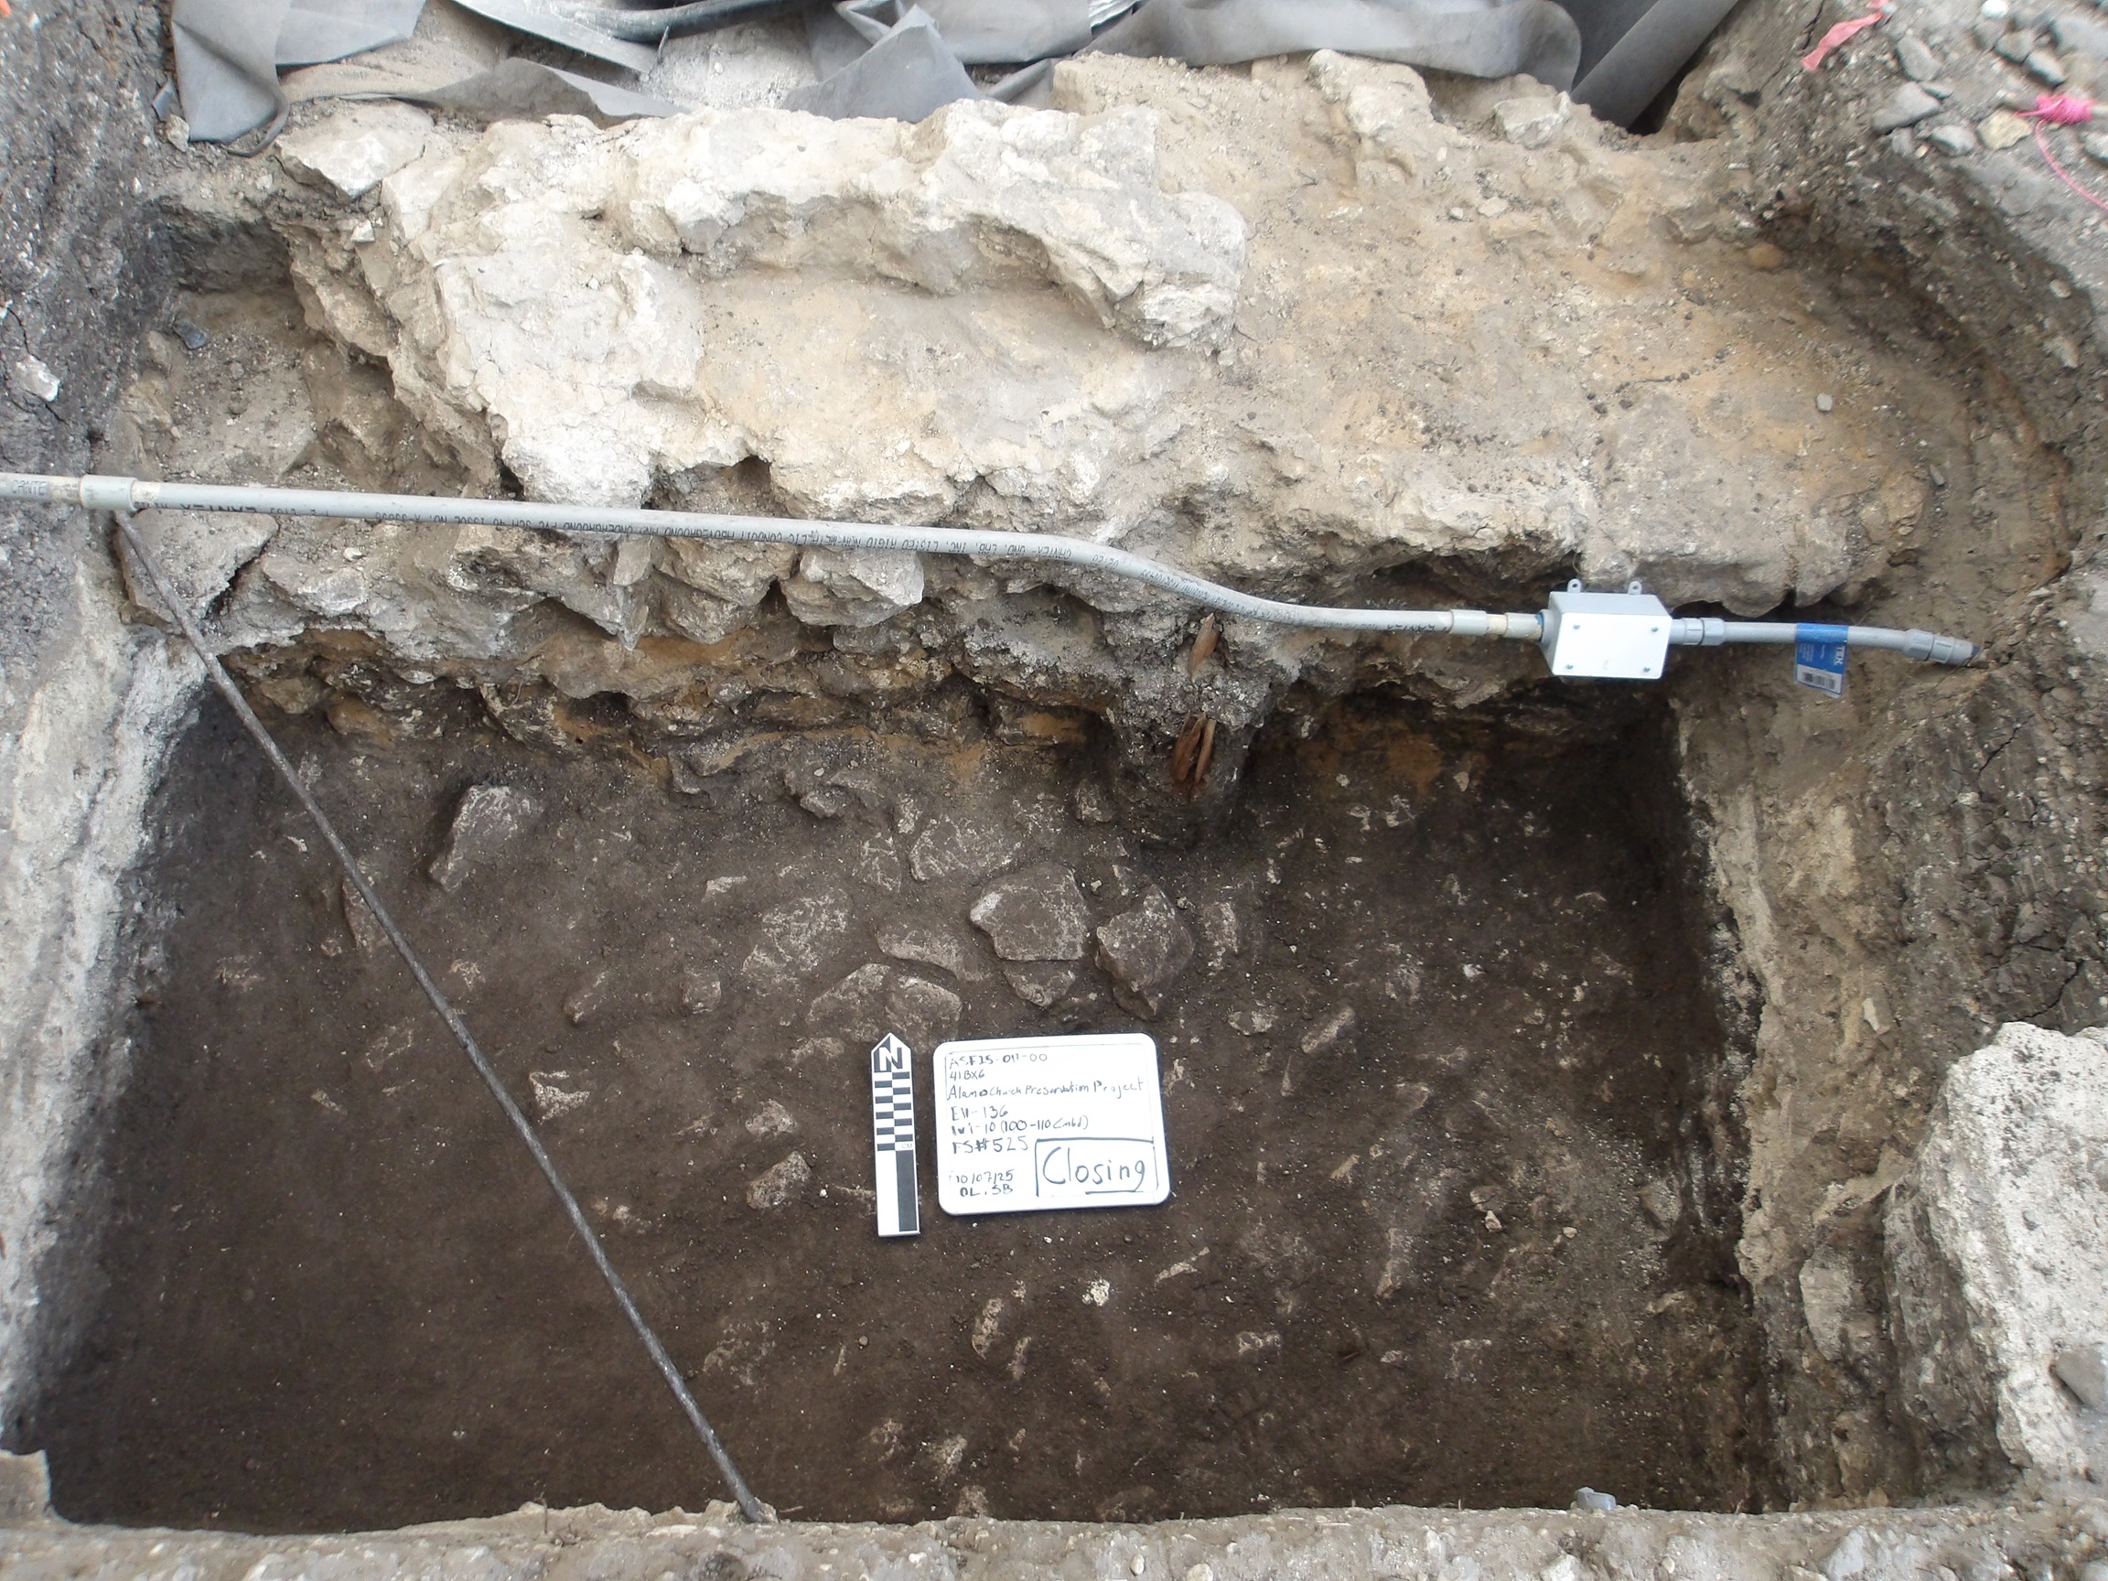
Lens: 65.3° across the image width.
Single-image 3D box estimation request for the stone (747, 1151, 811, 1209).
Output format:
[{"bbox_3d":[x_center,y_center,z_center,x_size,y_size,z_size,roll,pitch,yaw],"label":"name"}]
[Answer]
[{"bbox_3d":[-0.339,0.497,2.056,0.085,0.050,0.050,-36,72,-17],"label":"stone"}]

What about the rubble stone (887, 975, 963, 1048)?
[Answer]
[{"bbox_3d":[-0.168,0.304,2.157,0.104,0.060,0.082,27,67,9],"label":"rubble stone"}]

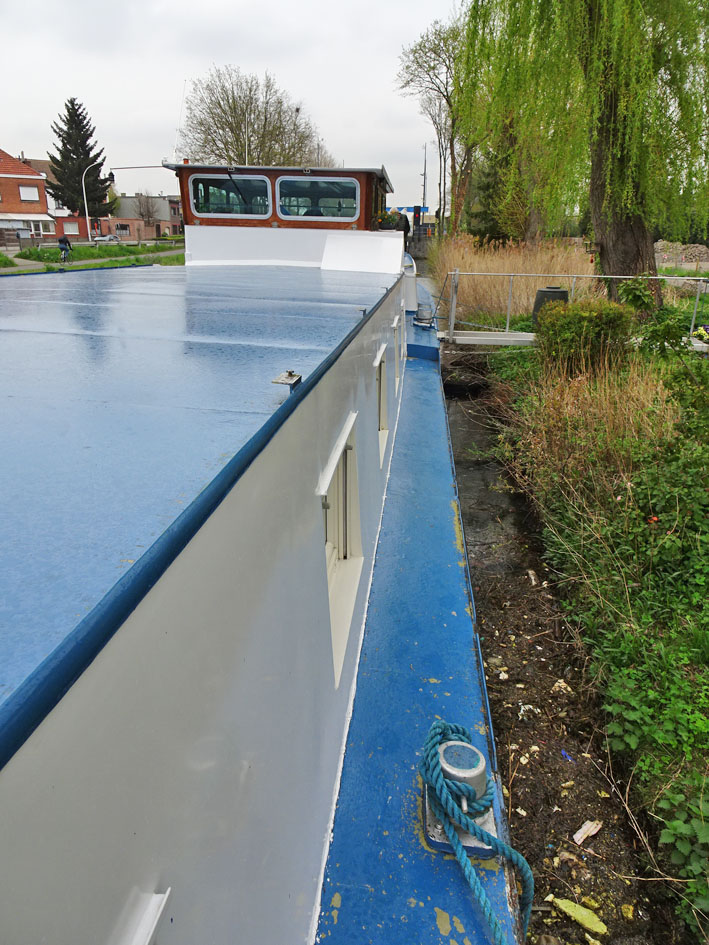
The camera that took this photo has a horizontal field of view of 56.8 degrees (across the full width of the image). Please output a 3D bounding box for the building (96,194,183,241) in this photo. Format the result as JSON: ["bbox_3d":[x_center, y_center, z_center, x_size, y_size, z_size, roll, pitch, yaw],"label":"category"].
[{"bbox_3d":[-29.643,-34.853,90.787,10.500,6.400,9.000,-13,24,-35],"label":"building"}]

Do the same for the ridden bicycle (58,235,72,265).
[{"bbox_3d":[-17.281,-13.230,38.938,0.570,1.720,1.700,3,19,4],"label":"ridden bicycle"}]

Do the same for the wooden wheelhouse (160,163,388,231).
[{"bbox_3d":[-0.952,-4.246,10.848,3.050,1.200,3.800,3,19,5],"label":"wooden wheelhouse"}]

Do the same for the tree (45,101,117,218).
[{"bbox_3d":[-31.493,-34.110,75.158,7.900,15.500,7.900,1,19,0],"label":"tree"}]

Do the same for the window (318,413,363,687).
[{"bbox_3d":[-0.059,0.228,2.530,0.110,0.720,0.990,0,19,6],"label":"window"}]

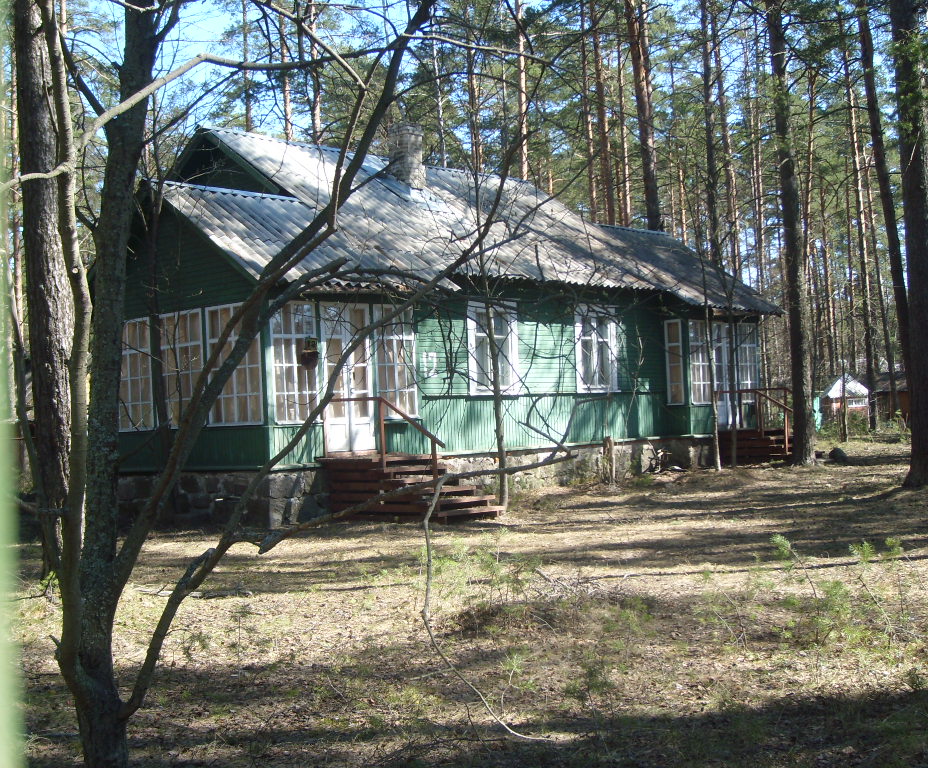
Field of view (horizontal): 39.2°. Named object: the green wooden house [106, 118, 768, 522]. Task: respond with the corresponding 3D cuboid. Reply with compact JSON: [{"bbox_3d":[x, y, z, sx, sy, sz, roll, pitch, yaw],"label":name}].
[{"bbox_3d":[-1.015,-1.314,25.947,8.500,6.830,15.150,-4,-2,41],"label":"green wooden house"}]

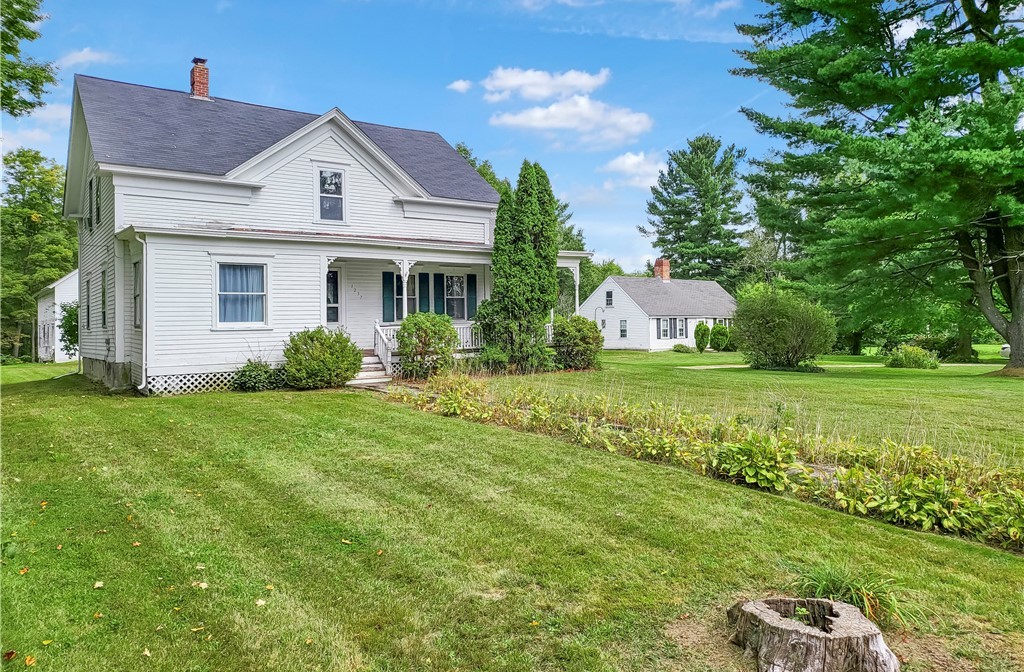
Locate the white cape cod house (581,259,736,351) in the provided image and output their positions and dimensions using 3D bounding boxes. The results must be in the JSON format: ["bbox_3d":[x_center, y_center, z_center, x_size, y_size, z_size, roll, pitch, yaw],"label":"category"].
[{"bbox_3d":[12.068,-2.571,55.545,13.380,6.810,7.920,-2,1,-39],"label":"white cape cod house"}]

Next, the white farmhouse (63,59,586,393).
[{"bbox_3d":[-5.724,-3.571,22.367,13.398,9.339,10.148,-2,1,-37],"label":"white farmhouse"}]

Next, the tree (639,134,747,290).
[{"bbox_3d":[18.304,-9.789,72.192,11.000,21.299,11.000,-1,1,14],"label":"tree"}]

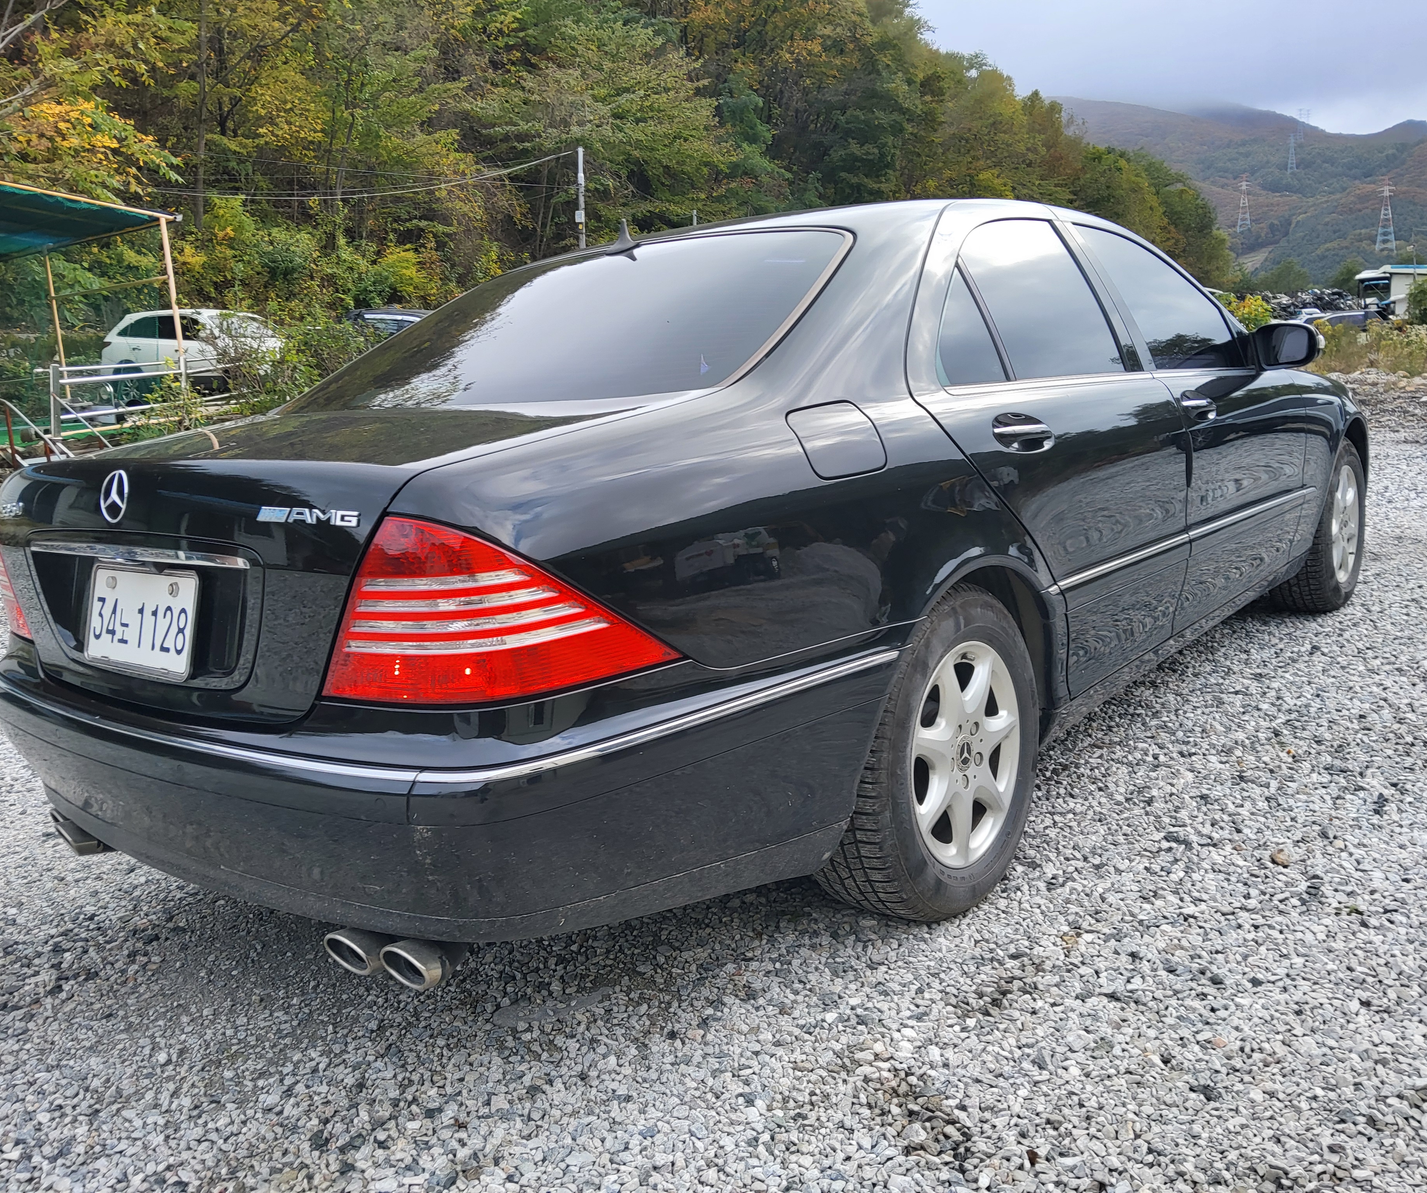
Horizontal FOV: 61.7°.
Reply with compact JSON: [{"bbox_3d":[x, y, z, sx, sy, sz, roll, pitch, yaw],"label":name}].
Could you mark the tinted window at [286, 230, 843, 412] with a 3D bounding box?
[{"bbox_3d":[-0.360,-0.551,2.539,1.250,0.100,0.600,4,43,40],"label":"tinted window"}]

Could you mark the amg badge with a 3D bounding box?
[{"bbox_3d":[-0.550,-0.109,1.612,0.197,0.024,0.010,4,-1,30],"label":"amg badge"}]

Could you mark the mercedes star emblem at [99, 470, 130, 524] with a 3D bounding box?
[{"bbox_3d":[-0.955,-0.160,1.907,0.088,0.088,0.012,4,-2,39],"label":"mercedes star emblem"}]

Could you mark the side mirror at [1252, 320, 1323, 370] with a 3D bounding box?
[{"bbox_3d":[1.675,-0.731,3.478,0.205,0.135,0.140,4,14,40],"label":"side mirror"}]

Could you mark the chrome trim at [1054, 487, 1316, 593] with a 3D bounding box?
[{"bbox_3d":[1.406,-0.202,3.338,0.025,0.030,2.206,4,12,39],"label":"chrome trim"}]

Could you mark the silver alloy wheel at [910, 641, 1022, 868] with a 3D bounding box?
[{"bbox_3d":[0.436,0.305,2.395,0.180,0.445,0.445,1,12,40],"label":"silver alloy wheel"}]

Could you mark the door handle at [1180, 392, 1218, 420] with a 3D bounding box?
[{"bbox_3d":[1.274,-0.495,3.131,0.055,0.080,0.240,4,14,40],"label":"door handle"}]

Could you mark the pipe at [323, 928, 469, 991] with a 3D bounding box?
[{"bbox_3d":[-0.429,0.489,1.709,0.250,0.080,0.150,4,14,40],"label":"pipe"}]

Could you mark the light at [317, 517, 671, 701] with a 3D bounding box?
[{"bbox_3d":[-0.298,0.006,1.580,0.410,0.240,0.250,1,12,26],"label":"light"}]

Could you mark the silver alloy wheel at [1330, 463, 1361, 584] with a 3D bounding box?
[{"bbox_3d":[2.389,-0.284,4.706,0.180,0.445,0.445,4,14,39],"label":"silver alloy wheel"}]

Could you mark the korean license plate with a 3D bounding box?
[{"bbox_3d":[-0.936,0.039,1.948,0.352,0.166,0.020,4,-2,39],"label":"korean license plate"}]

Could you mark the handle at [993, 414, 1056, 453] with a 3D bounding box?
[{"bbox_3d":[0.610,-0.318,2.346,0.055,0.080,0.240,4,14,40],"label":"handle"}]

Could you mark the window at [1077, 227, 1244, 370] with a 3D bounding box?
[{"bbox_3d":[1.251,-0.803,3.271,0.060,0.420,0.780,-27,-7,41],"label":"window"}]

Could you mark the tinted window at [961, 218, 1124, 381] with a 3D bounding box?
[{"bbox_3d":[0.749,-0.693,2.765,0.045,0.430,0.610,-28,-7,41],"label":"tinted window"}]

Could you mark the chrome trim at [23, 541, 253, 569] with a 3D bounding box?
[{"bbox_3d":[-0.934,-0.071,1.933,0.750,0.028,0.045,4,14,39],"label":"chrome trim"}]

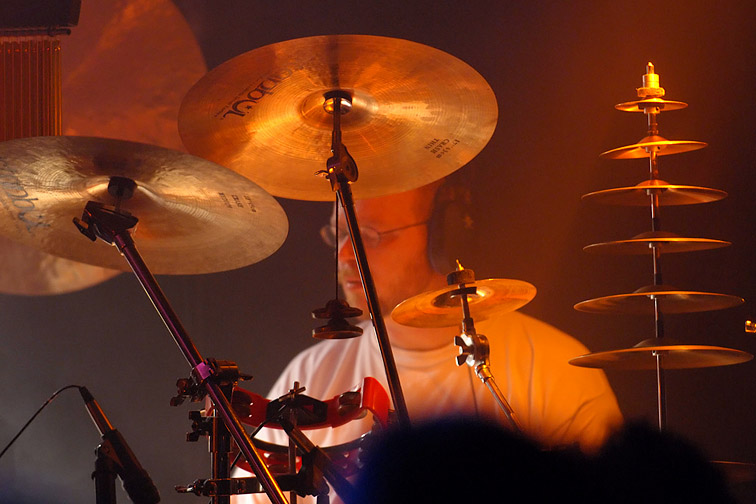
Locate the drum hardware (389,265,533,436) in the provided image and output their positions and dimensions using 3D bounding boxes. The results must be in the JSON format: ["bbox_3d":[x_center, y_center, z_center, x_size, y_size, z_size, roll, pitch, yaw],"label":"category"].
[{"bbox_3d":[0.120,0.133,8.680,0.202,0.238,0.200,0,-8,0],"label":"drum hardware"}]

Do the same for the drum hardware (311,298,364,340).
[{"bbox_3d":[-0.054,0.089,8.450,0.069,0.050,0.069,0,-8,0],"label":"drum hardware"}]

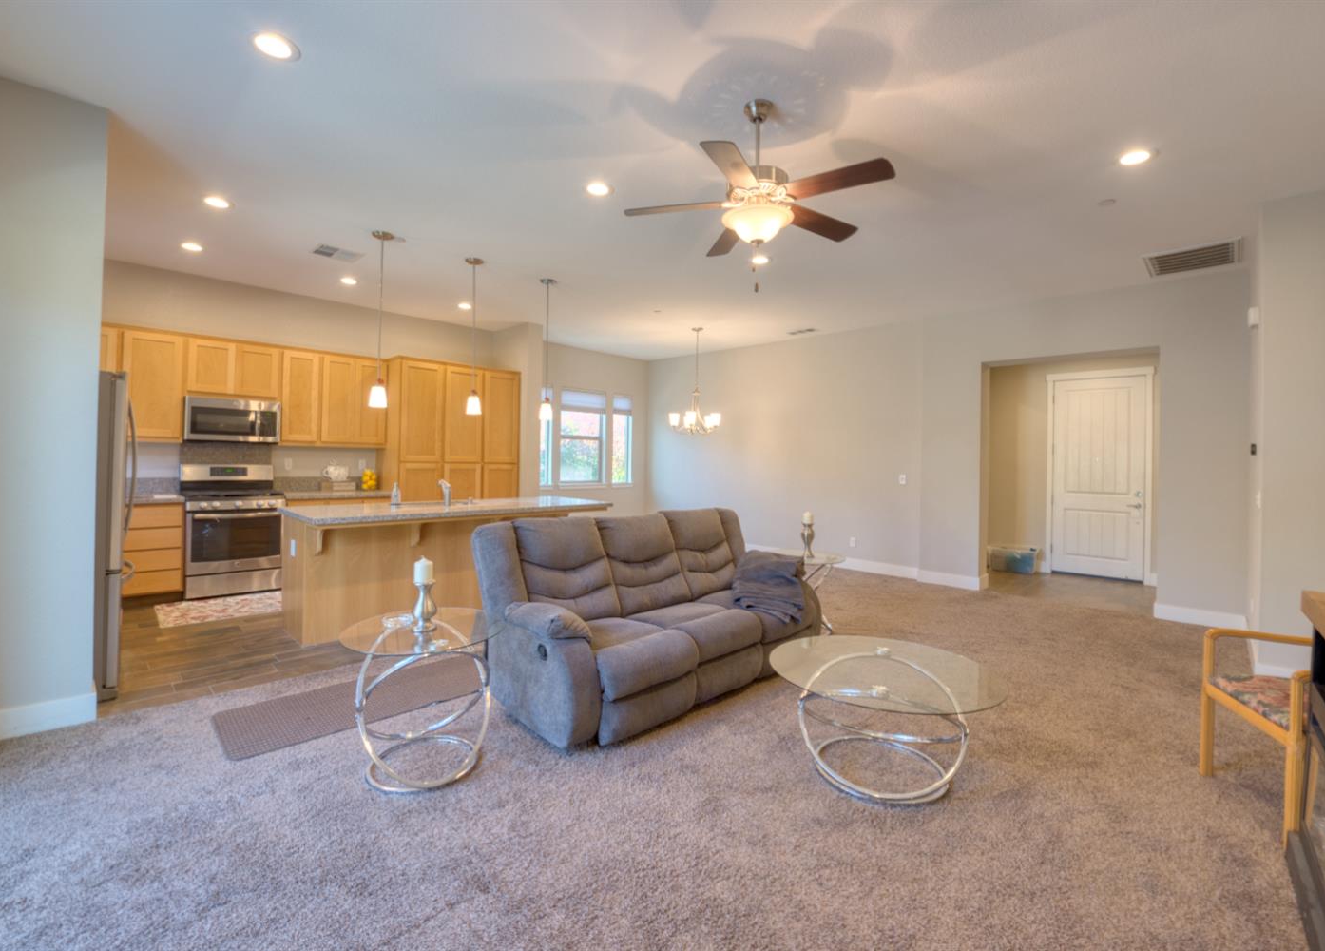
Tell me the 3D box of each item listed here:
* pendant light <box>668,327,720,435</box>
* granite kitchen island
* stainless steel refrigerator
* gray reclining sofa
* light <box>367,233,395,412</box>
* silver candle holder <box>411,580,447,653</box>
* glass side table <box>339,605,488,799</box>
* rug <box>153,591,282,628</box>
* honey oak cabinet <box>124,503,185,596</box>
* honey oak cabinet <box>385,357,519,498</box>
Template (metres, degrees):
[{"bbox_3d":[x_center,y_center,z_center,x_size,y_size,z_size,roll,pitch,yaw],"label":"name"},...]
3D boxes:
[{"bbox_3d":[0.456,-1.236,7.254,0.680,1.360,0.680,1,1,0],"label":"pendant light"},{"bbox_3d":[-1.693,0.720,4.751,0.930,0.915,2.520,1,1,45],"label":"granite kitchen island"},{"bbox_3d":[-3.438,0.303,3.017,0.910,1.750,0.850,1,1,45],"label":"stainless steel refrigerator"},{"bbox_3d":[0.044,0.729,3.488,2.120,0.970,1.000,0,1,-43],"label":"gray reclining sofa"},{"bbox_3d":[-2.217,-1.204,4.383,0.150,1.360,0.150,1,1,45],"label":"light"},{"bbox_3d":[-1.011,0.549,2.353,0.100,0.197,0.100,0,2,-44],"label":"silver candle holder"},{"bbox_3d":[-1.002,0.942,2.347,0.650,0.590,0.650,1,1,0],"label":"glass side table"},{"bbox_3d":[-3.693,1.146,4.953,0.870,0.012,1.200,1,1,45],"label":"rug"},{"bbox_3d":[-4.602,0.636,4.991,0.420,0.800,0.610,0,2,-44],"label":"honey oak cabinet"},{"bbox_3d":[-2.673,-0.106,7.016,0.650,2.490,1.540,1,1,45],"label":"honey oak cabinet"}]

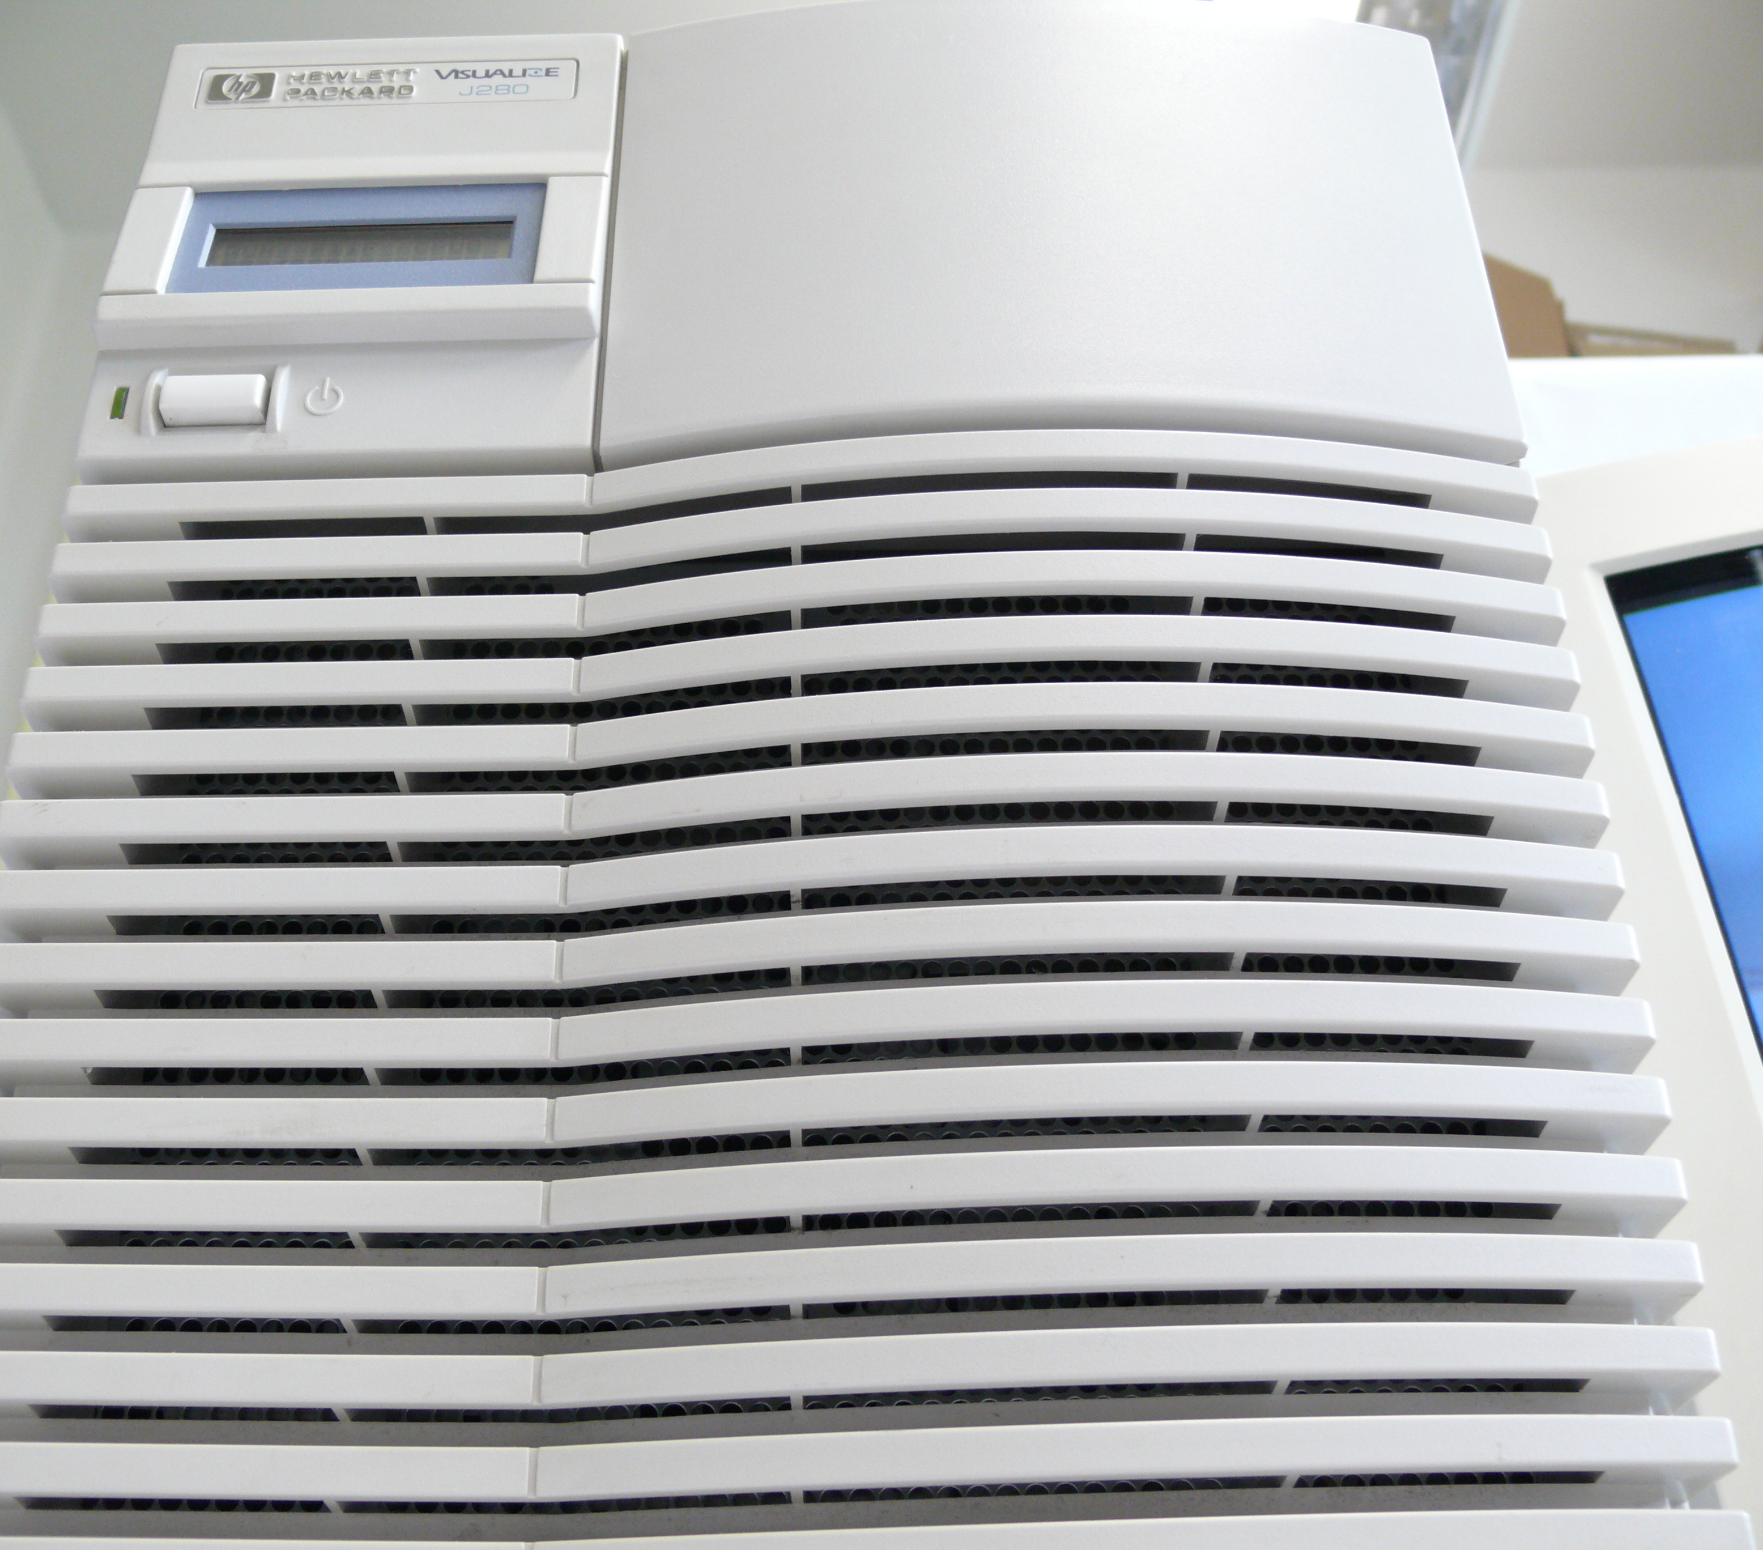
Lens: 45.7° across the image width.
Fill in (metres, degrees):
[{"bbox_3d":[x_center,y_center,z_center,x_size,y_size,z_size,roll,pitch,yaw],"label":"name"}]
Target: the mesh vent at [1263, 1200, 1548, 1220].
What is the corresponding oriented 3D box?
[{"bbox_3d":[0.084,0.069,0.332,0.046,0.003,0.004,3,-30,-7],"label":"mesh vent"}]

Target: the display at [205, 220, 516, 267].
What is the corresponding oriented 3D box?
[{"bbox_3d":[-0.105,-0.107,0.412,0.062,0.013,0.005,-1,-36,-1],"label":"display"}]

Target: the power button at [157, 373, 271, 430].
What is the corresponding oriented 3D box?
[{"bbox_3d":[-0.133,-0.075,0.417,0.021,0.011,0.005,-1,-30,-1],"label":"power button"}]

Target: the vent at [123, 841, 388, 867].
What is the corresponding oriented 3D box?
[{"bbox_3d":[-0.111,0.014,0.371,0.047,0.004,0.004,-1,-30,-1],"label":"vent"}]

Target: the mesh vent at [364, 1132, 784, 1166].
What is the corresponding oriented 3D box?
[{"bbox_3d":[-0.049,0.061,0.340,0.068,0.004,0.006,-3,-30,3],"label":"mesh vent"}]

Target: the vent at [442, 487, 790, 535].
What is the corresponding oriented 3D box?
[{"bbox_3d":[-0.049,-0.047,0.377,0.066,0.005,0.007,-4,-30,5],"label":"vent"}]

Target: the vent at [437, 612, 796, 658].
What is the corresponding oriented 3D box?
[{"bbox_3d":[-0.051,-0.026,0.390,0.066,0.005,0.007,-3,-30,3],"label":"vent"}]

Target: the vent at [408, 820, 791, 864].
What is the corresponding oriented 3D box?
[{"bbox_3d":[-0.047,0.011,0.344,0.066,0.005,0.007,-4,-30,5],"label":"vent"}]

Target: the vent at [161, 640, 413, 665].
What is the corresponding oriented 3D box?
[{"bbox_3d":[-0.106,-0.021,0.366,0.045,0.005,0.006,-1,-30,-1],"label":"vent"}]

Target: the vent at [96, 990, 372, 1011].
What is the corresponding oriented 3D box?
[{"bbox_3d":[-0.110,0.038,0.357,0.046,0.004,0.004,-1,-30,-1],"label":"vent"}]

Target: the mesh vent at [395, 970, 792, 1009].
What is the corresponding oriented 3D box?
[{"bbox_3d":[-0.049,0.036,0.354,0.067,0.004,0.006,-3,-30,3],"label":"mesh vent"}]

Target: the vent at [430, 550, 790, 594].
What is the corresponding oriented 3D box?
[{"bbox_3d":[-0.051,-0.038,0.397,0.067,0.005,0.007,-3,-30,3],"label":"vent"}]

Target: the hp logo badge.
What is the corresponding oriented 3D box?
[{"bbox_3d":[-0.143,-0.153,0.465,0.015,0.009,0.002,-1,-30,-1],"label":"hp logo badge"}]

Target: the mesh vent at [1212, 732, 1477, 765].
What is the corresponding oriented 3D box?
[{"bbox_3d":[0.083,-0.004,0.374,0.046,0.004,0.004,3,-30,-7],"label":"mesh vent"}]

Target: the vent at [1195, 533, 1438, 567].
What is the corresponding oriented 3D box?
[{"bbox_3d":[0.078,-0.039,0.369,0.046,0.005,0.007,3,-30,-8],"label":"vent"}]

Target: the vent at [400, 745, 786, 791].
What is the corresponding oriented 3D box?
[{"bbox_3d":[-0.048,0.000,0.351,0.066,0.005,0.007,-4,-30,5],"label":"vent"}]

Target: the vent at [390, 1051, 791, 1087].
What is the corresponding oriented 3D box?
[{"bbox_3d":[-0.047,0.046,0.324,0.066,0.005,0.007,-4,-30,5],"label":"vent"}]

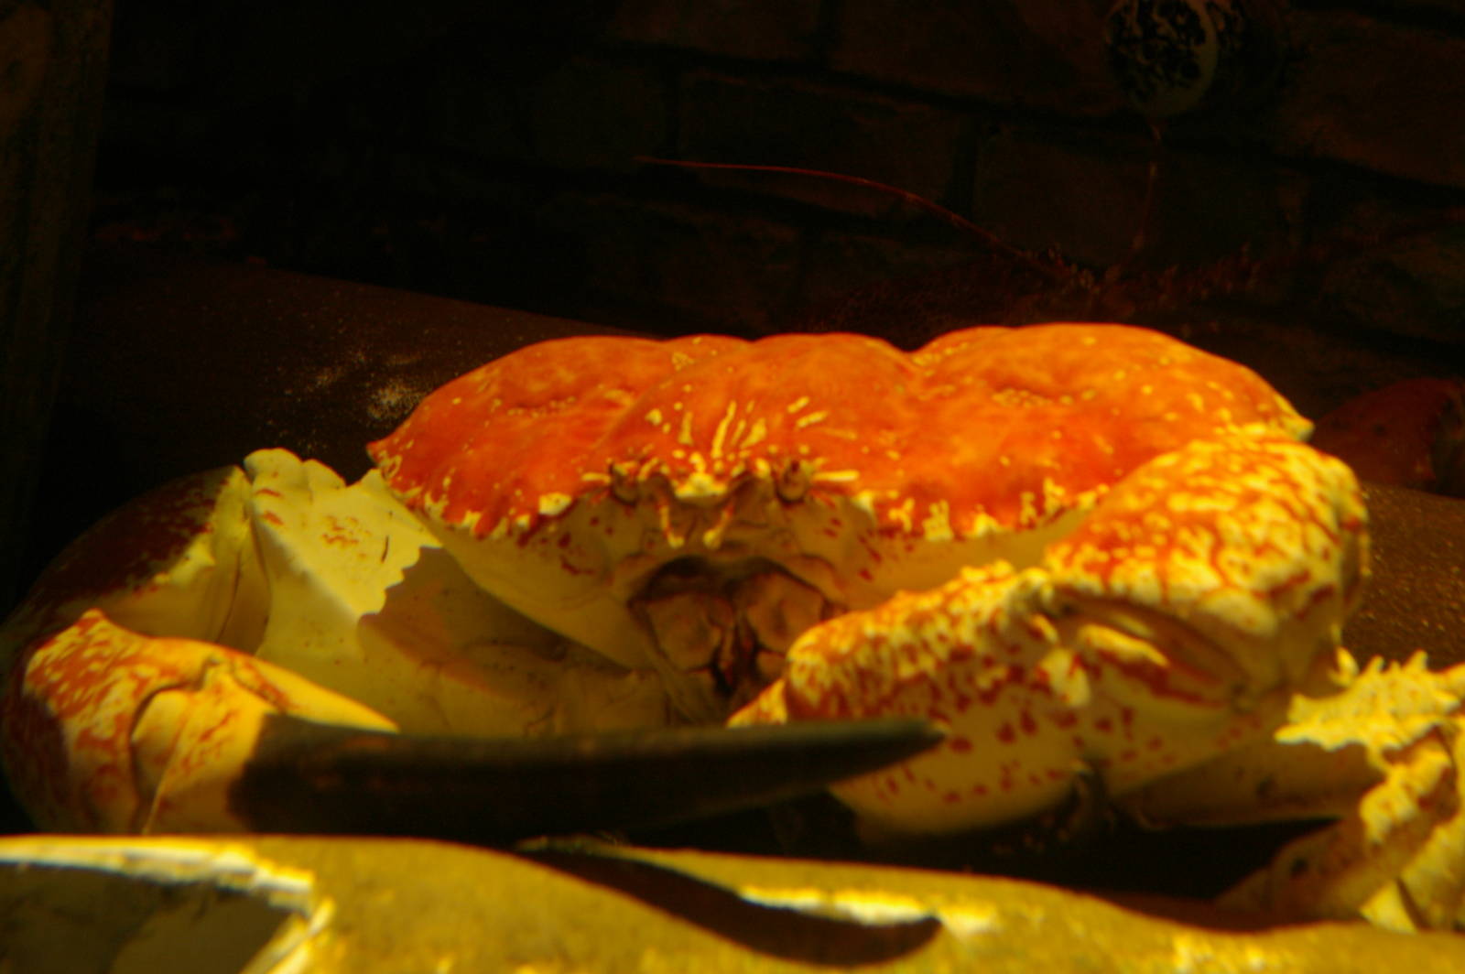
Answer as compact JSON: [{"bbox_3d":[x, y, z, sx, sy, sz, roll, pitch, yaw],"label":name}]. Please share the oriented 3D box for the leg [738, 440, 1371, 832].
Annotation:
[{"bbox_3d":[0.113,0.052,0.710,0.215,0.135,0.120,0,7,-12],"label":"leg"}]

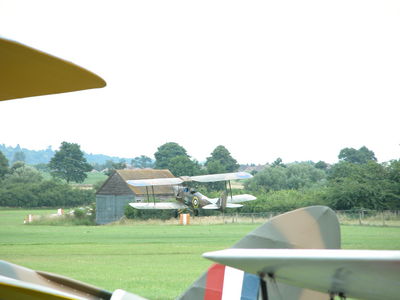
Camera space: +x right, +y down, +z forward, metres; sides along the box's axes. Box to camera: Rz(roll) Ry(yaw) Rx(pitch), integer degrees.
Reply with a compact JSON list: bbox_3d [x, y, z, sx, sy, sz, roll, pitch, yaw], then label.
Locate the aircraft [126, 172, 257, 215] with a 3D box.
[{"bbox_3d":[0.085,3.310,203.900,8.940,2.600,7.270,-2,7,-27],"label":"aircraft"}]

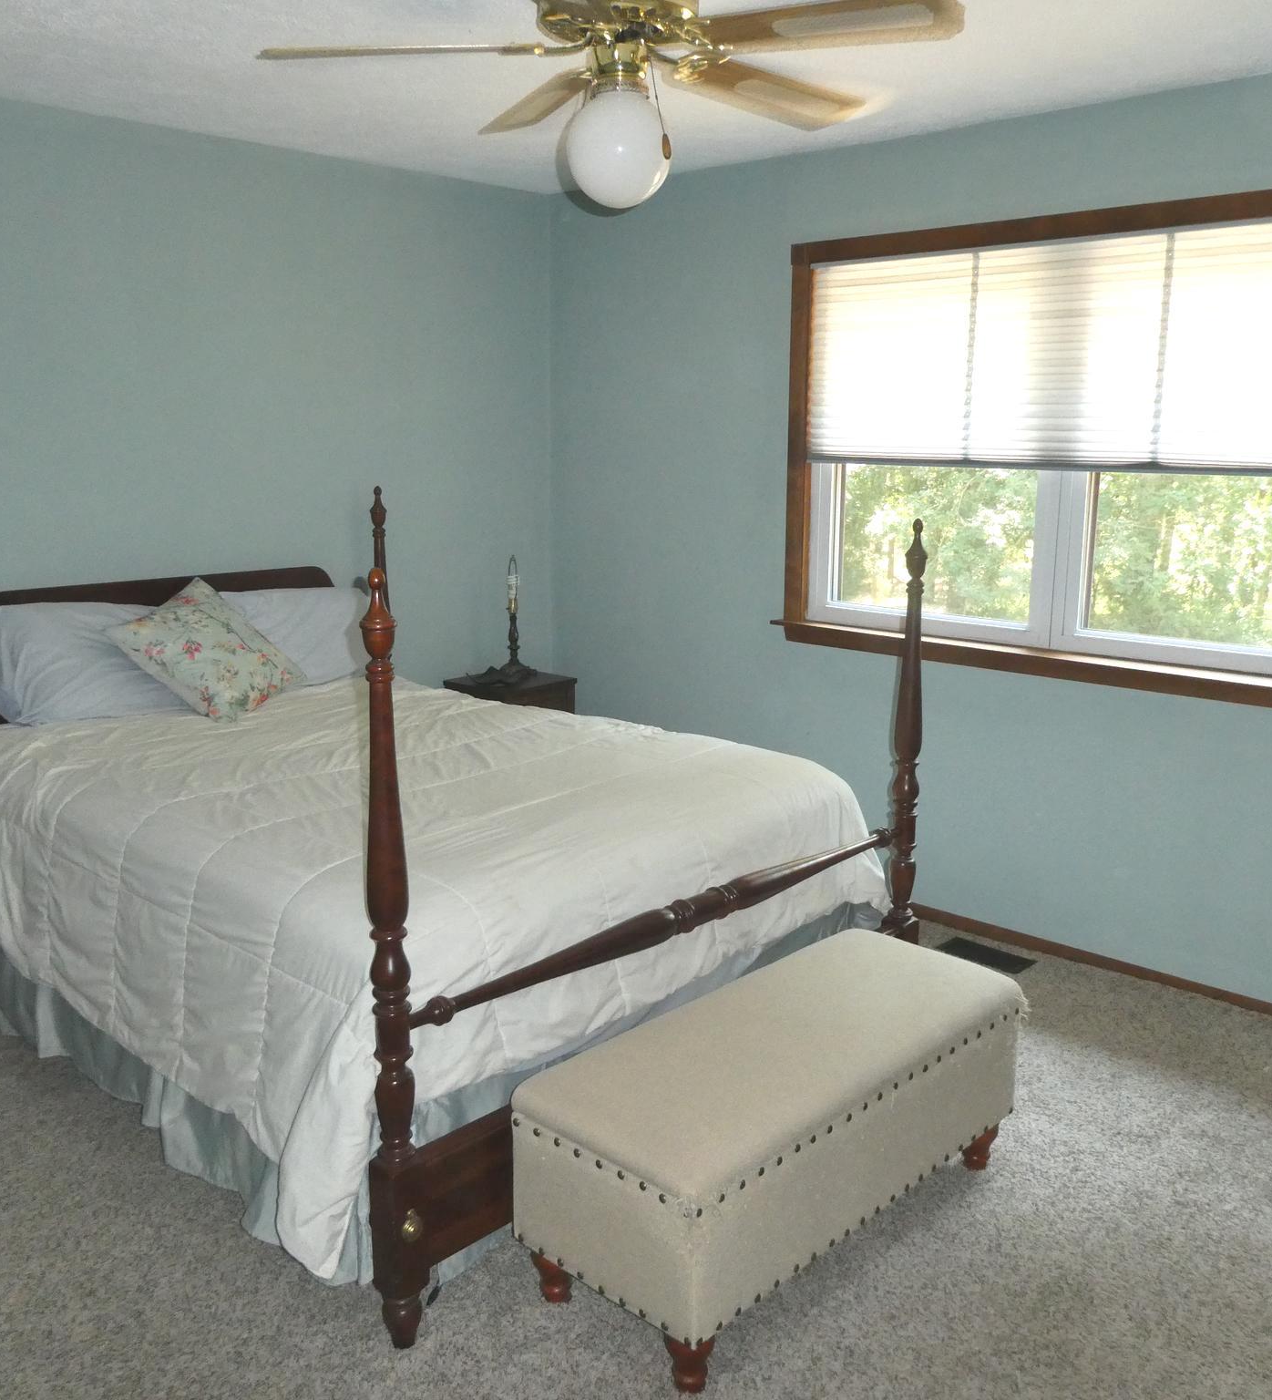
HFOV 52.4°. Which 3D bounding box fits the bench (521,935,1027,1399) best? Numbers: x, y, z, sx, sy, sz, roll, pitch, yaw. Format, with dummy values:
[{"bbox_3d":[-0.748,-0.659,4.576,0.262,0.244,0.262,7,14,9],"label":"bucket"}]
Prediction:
[{"bbox_3d":[0.302,0.848,2.596,0.445,0.390,1.070,11,16,42],"label":"bench"}]

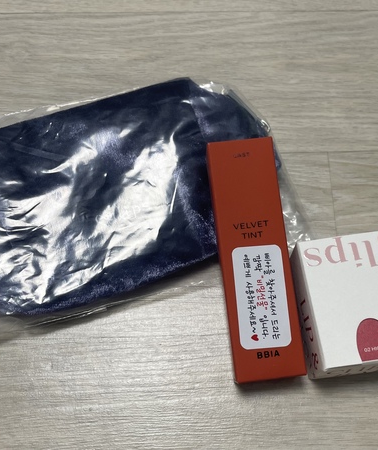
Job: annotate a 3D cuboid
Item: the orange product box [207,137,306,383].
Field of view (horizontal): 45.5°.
[{"bbox_3d":[0.024,0.012,0.170,0.024,0.022,0.084,-7,83,0],"label":"orange product box"}]

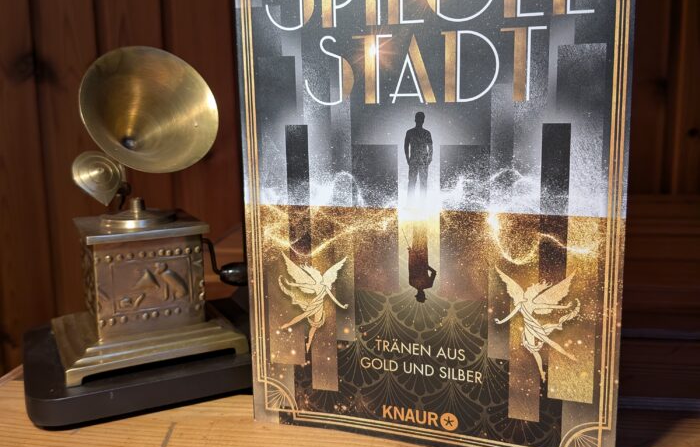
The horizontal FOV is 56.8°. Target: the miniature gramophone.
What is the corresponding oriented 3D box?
[{"bbox_3d":[-0.099,-0.006,0.311,0.114,0.155,0.112,-5,9,-27],"label":"miniature gramophone"}]

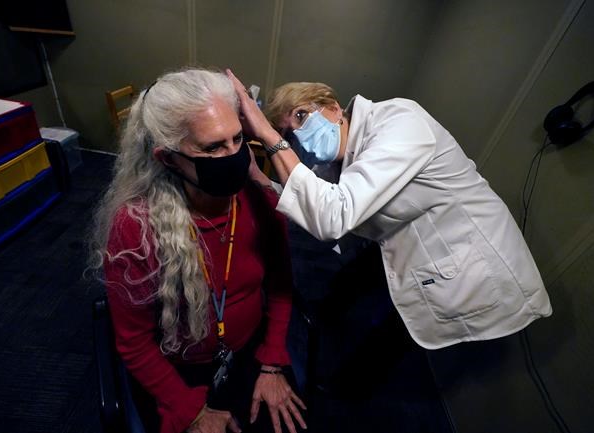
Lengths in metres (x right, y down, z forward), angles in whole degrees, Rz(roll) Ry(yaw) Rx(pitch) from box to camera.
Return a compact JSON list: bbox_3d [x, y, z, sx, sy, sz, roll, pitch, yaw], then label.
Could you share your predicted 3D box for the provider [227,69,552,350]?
[{"bbox_3d":[0.226,0.244,1.045,0.950,1.310,0.560,9,34,-6],"label":"provider"}]

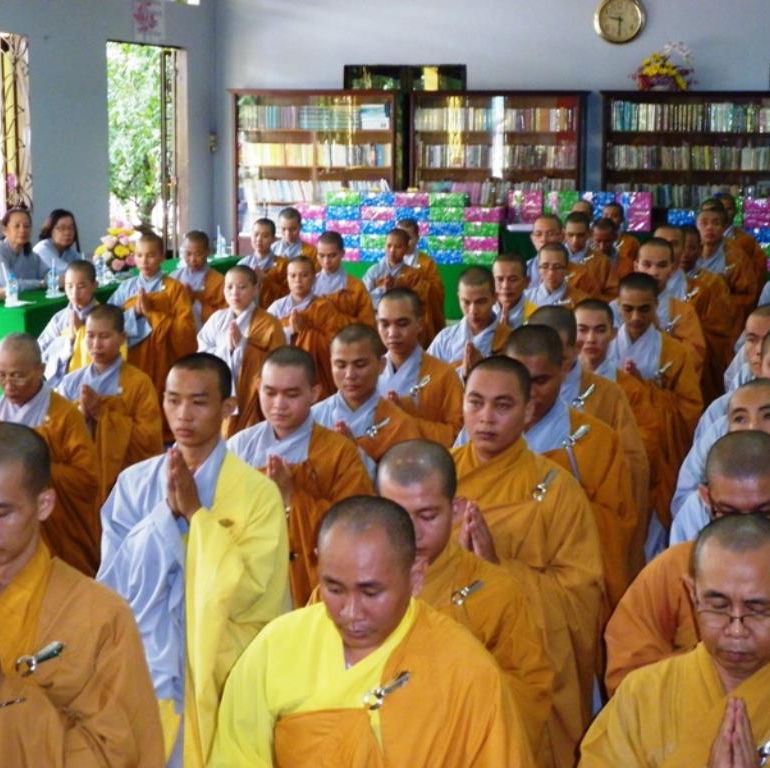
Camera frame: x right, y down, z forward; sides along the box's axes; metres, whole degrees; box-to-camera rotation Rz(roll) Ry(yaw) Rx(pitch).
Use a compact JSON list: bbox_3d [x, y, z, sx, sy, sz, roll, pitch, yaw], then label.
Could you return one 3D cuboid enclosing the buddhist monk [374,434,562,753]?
[{"bbox_3d":[0.082,0.672,3.838,0.540,1.143,0.650,3,9,21],"label":"buddhist monk"}]

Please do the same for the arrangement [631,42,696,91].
[{"bbox_3d":[2.102,-2.396,13.842,0.468,0.355,0.360,3,8,16],"label":"arrangement"}]

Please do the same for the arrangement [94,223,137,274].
[{"bbox_3d":[-1.685,-0.853,11.535,0.300,0.330,0.310,0,8,0],"label":"arrangement"}]

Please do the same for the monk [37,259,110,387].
[{"bbox_3d":[-1.529,-0.113,9.432,0.480,1.098,0.620,3,8,16],"label":"monk"}]

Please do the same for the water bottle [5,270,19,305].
[{"bbox_3d":[-2.072,-0.531,10.200,0.066,0.200,0.066,0,8,0],"label":"water bottle"}]

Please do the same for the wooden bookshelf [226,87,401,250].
[{"bbox_3d":[-0.531,-1.343,14.775,1.379,2.027,0.360,3,8,16],"label":"wooden bookshelf"}]

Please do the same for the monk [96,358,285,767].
[{"bbox_3d":[-0.444,0.505,4.554,0.460,1.189,0.530,3,9,17],"label":"monk"}]

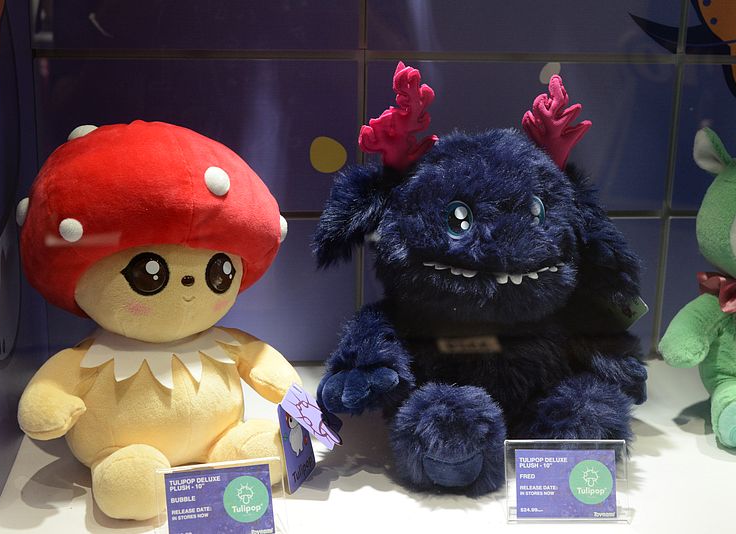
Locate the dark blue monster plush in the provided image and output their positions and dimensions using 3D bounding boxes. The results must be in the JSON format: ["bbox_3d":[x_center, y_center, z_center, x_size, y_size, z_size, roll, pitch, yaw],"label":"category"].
[{"bbox_3d":[0.085,-0.008,0.865,0.262,0.292,0.210,-4,14,-19],"label":"dark blue monster plush"}]

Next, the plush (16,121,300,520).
[{"bbox_3d":[-0.151,0.019,0.821,0.215,0.252,0.205,-6,15,-28],"label":"plush"}]

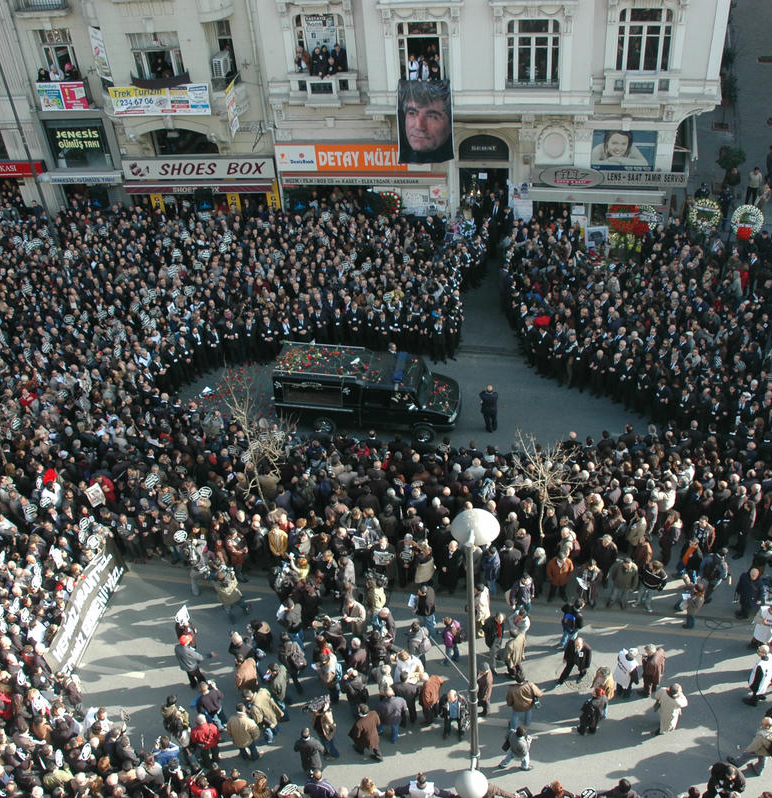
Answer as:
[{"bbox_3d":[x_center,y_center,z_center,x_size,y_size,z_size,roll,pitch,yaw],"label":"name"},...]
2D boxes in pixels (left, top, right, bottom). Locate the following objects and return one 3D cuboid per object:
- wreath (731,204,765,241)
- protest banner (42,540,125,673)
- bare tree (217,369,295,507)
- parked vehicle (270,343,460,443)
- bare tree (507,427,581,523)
[{"bbox_3d":[13.533,-6.608,33.663,1.260,1.350,0.300,11,31,19],"label":"wreath"},{"bbox_3d":[-7.118,5.085,21.626,0.150,1.400,3.650,4,39,11],"label":"protest banner"},{"bbox_3d":[-3.171,1.680,22.914,2.050,4.900,2.000,3,39,10],"label":"bare tree"},{"bbox_3d":[-0.420,-0.212,27.233,5.480,2.150,1.820,5,39,12],"label":"parked vehicle"},{"bbox_3d":[3.888,2.467,22.138,2.050,3.650,1.950,3,39,10],"label":"bare tree"}]

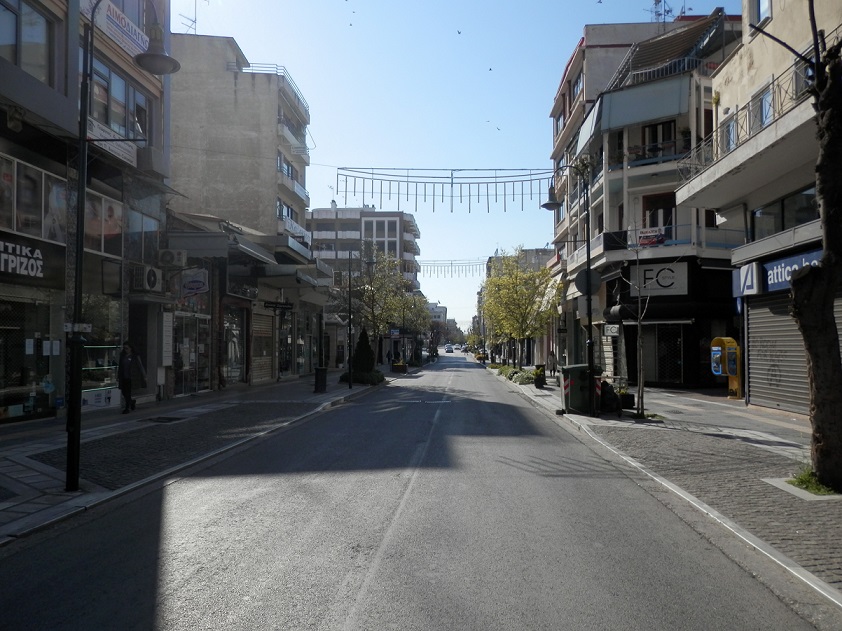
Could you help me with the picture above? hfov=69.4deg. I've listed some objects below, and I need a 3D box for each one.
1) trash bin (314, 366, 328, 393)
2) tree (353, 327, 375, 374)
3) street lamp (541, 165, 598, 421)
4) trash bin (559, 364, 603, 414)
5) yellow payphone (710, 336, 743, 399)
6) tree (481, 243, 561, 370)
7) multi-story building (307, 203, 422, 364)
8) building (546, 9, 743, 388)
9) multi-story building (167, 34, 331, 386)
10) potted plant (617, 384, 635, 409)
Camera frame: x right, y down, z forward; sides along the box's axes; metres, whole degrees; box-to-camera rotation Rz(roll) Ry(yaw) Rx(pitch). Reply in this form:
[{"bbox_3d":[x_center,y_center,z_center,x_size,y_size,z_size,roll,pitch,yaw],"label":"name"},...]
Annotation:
[{"bbox_3d":[-3.568,2.313,21.800,0.460,0.930,0.460,0,-3,4],"label":"trash bin"},{"bbox_3d":[-2.881,1.810,31.000,1.080,2.500,1.080,0,-3,4],"label":"tree"},{"bbox_3d":[3.458,-0.633,14.250,1.270,6.000,0.450,0,-3,4],"label":"street lamp"},{"bbox_3d":[3.951,1.837,15.300,1.020,1.220,1.200,0,-3,4],"label":"trash bin"},{"bbox_3d":[9.649,1.642,19.200,0.620,1.950,0.620,1,-3,-21],"label":"yellow payphone"},{"bbox_3d":[5.456,-0.190,33.000,4.200,7.100,4.200,0,-3,4],"label":"tree"},{"bbox_3d":[-9.455,-4.553,99.252,16.000,22.500,15.000,0,-3,4],"label":"multi-story building"},{"bbox_3d":[12.588,-5.851,30.486,10.000,18.000,17.000,0,-3,4],"label":"building"},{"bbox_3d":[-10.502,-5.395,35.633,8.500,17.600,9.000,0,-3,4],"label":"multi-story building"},{"bbox_3d":[5.551,2.199,16.500,0.520,0.650,0.480,0,-3,4],"label":"potted plant"}]

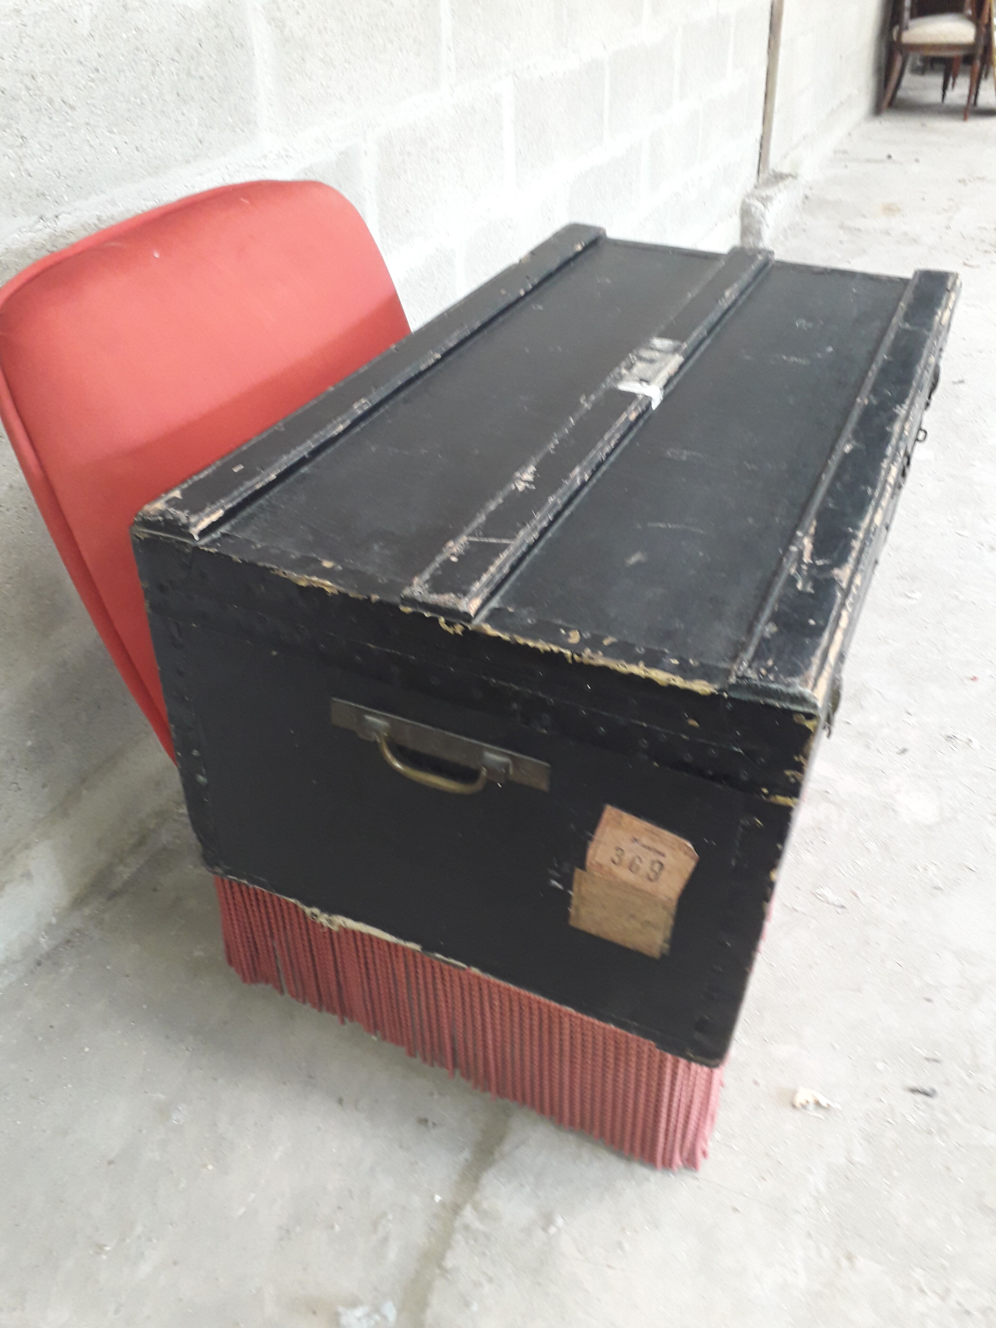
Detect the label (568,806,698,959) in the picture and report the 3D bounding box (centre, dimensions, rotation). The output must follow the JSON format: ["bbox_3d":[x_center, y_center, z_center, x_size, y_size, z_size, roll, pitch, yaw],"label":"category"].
[{"bbox_3d":[0.094,0.160,0.749,0.085,0.136,0.004,15,38,19],"label":"label"}]

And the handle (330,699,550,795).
[{"bbox_3d":[-0.050,0.072,0.753,0.179,0.043,0.024,15,38,19],"label":"handle"}]

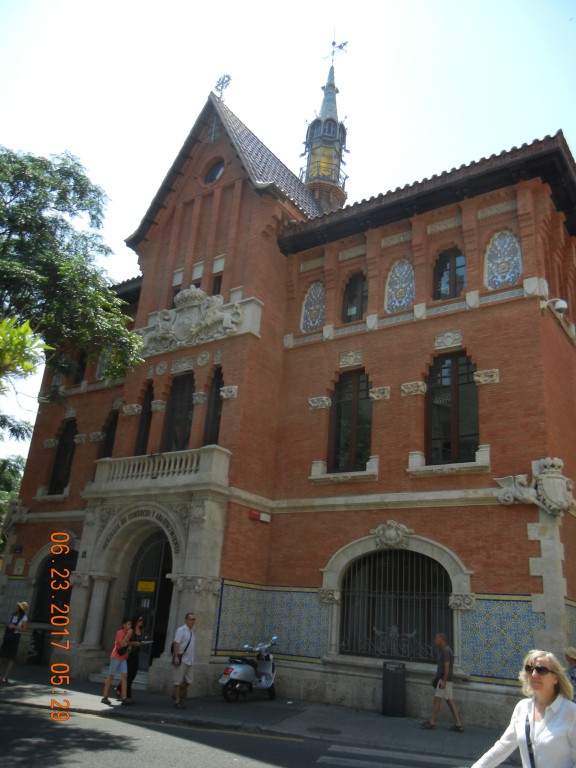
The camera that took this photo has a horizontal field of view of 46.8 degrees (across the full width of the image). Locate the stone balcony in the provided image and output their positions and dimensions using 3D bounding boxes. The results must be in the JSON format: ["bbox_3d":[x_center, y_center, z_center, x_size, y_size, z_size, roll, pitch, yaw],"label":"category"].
[{"bbox_3d":[-3.353,2.333,16.964,4.400,1.080,0.850,-10,-24,34],"label":"stone balcony"}]

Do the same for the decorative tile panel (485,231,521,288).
[{"bbox_3d":[5.545,-3.200,17.180,0.950,1.730,0.100,-10,-25,34],"label":"decorative tile panel"}]

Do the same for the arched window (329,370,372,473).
[{"bbox_3d":[1.753,1.013,18.336,1.440,2.950,0.300,-10,-25,34],"label":"arched window"}]

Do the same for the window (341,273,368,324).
[{"bbox_3d":[1.837,-2.321,17.819,0.780,1.380,0.200,-10,-24,34],"label":"window"}]

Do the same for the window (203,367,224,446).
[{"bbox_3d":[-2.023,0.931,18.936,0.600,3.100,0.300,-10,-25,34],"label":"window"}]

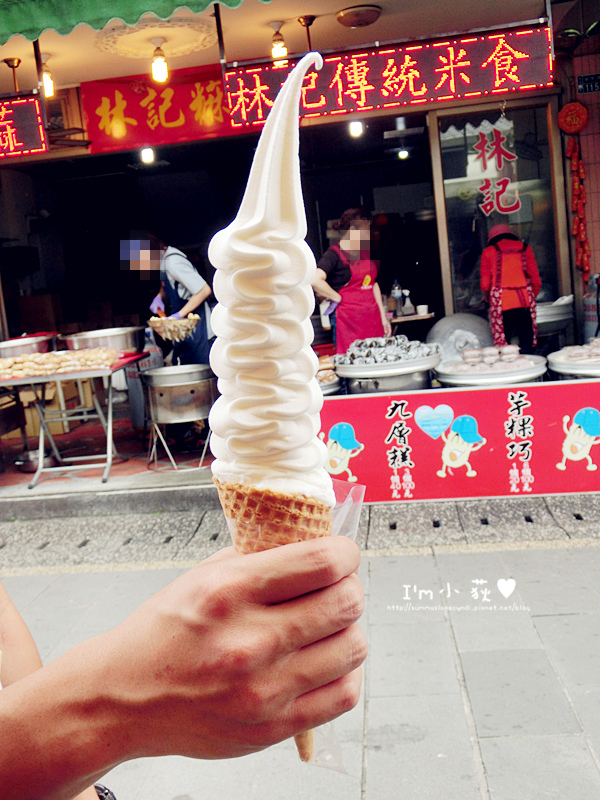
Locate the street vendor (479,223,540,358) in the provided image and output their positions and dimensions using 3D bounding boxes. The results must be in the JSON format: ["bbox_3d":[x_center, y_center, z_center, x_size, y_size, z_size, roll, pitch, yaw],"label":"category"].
[{"bbox_3d":[1.462,-0.485,6.033,0.460,1.440,0.500,-5,7,6],"label":"street vendor"}]

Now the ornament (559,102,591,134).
[{"bbox_3d":[1.895,-1.943,6.062,0.215,0.215,0.040,-5,7,6],"label":"ornament"}]

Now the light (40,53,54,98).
[{"bbox_3d":[-1.609,-2.064,5.595,0.105,0.275,0.105,-5,7,6],"label":"light"}]

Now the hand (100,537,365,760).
[{"bbox_3d":[-0.030,0.115,0.405,0.118,0.100,0.085,-6,7,-6],"label":"hand"}]

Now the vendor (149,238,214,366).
[{"bbox_3d":[-0.898,-0.382,6.456,0.600,1.580,0.500,-9,8,-29],"label":"vendor"}]

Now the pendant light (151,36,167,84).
[{"bbox_3d":[-0.883,-2.138,5.522,0.105,0.275,0.105,-5,7,6],"label":"pendant light"}]

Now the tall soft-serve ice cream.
[{"bbox_3d":[-0.010,0.011,0.415,0.066,0.335,0.060,-5,7,6],"label":"tall soft-serve ice cream"}]

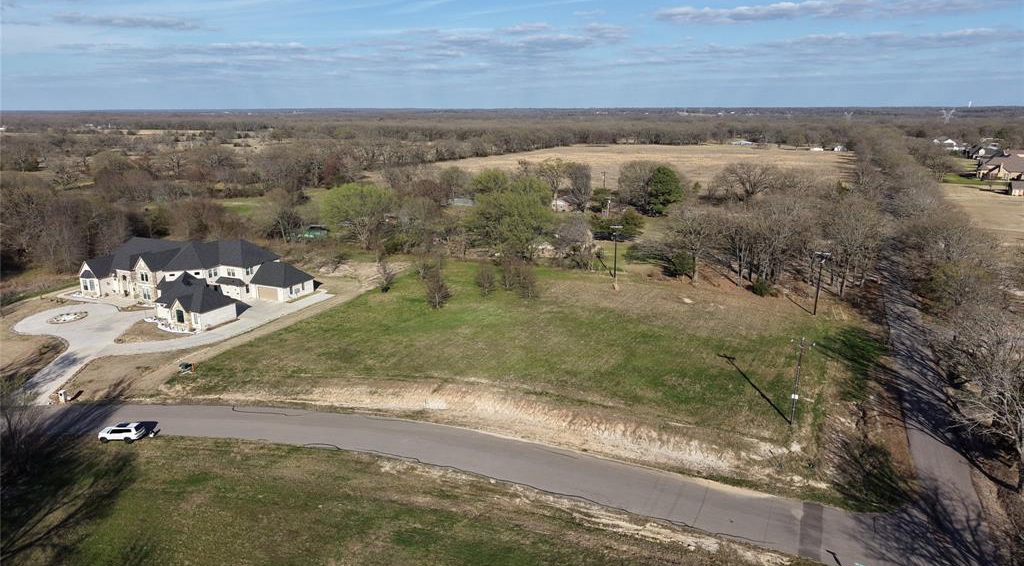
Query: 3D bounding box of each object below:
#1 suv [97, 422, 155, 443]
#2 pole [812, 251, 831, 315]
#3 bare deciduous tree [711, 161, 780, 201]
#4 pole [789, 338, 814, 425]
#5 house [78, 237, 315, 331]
[{"bbox_3d":[-46.961,18.063,85.467,4.950,1.790,1.970,0,14,1],"label":"suv"},{"bbox_3d":[57.647,0.159,133.656,2.700,12.219,0.500,9,17,34],"label":"pole"},{"bbox_3d":[99.445,-43.177,300.201,27.889,16.192,27.889,4,15,18],"label":"bare deciduous tree"},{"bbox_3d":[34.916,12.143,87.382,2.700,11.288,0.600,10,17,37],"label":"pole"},{"bbox_3d":[-69.967,-2.458,153.299,45.655,11.000,33.745,6,15,24],"label":"house"}]

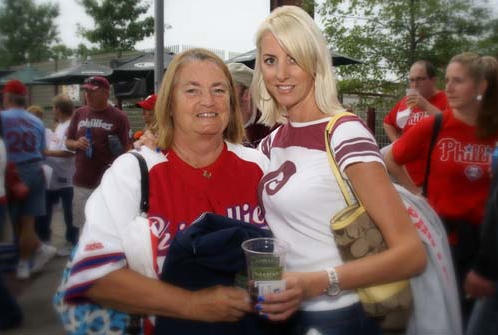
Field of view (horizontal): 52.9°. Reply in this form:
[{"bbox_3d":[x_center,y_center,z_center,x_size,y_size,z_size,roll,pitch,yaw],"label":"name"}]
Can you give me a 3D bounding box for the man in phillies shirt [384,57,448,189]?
[{"bbox_3d":[1.076,0.219,3.186,0.570,1.770,0.380,6,8,41],"label":"man in phillies shirt"}]

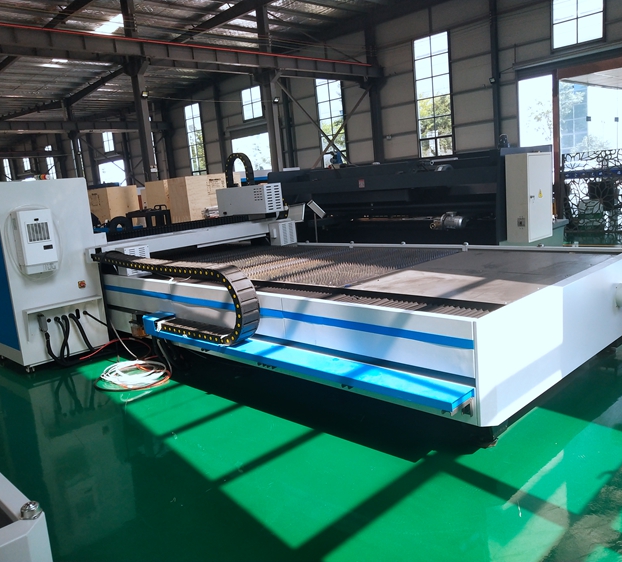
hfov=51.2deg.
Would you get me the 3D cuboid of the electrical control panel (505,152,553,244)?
[{"bbox_3d":[2.243,-0.873,6.688,0.530,0.885,0.240,-15,14,-43],"label":"electrical control panel"}]

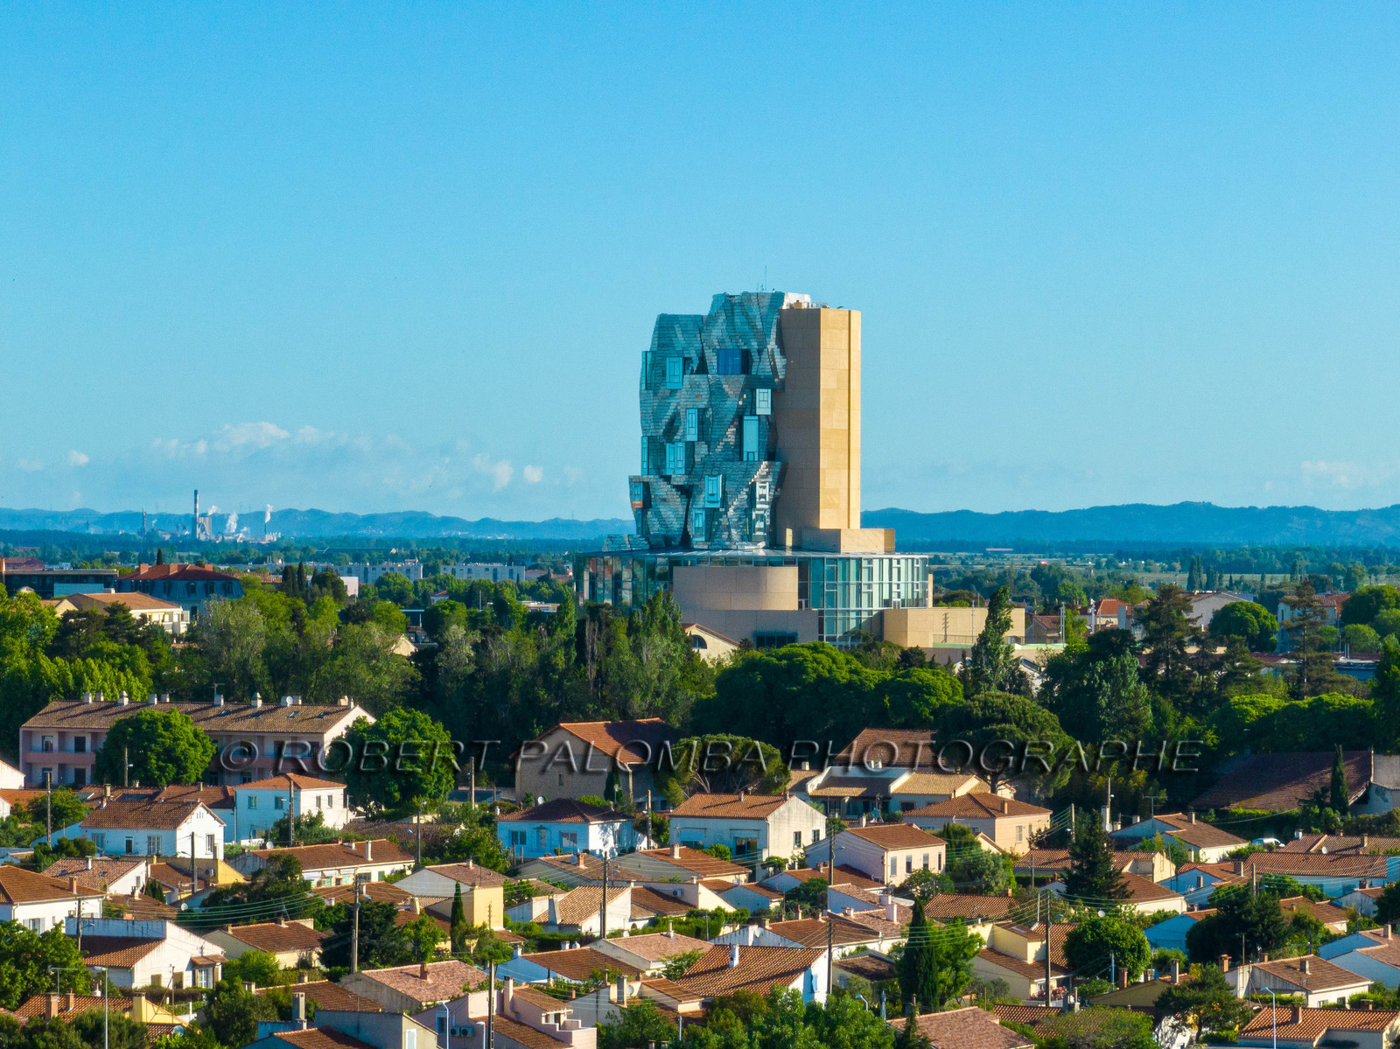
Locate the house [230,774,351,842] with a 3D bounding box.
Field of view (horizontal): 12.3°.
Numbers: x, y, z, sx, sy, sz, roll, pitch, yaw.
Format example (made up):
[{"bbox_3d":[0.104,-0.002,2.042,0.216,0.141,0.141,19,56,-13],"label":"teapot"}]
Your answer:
[{"bbox_3d":[-38.721,26.941,617.003,7.800,6.600,7.800,0,0,33],"label":"house"}]

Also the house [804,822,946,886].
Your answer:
[{"bbox_3d":[15.032,28.405,561.923,7.800,4.750,11.600,0,0,26],"label":"house"}]

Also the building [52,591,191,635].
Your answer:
[{"bbox_3d":[-77.320,13.250,871.930,11.600,8.000,16.500,0,0,25],"label":"building"}]

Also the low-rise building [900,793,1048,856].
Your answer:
[{"bbox_3d":[25.820,28.880,614.960,10.200,6.300,10.200,0,0,30],"label":"low-rise building"}]

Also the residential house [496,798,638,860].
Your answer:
[{"bbox_3d":[-12.494,28.101,604.623,9.400,5.400,10.400,0,0,23],"label":"residential house"}]

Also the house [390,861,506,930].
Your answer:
[{"bbox_3d":[-19.067,29.135,501.002,8.000,5.900,9.200,0,0,27],"label":"house"}]

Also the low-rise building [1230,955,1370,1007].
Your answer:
[{"bbox_3d":[37.630,30.125,419.002,8.000,4.200,9.700,0,0,24],"label":"low-rise building"}]

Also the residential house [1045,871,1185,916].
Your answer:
[{"bbox_3d":[29.485,28.541,485.609,8.400,4.400,12.800,0,0,27],"label":"residential house"}]

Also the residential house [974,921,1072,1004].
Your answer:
[{"bbox_3d":[20.260,29.330,428.350,6.500,5.700,6.400,0,0,28],"label":"residential house"}]

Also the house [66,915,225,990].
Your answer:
[{"bbox_3d":[-38.780,29.570,445.700,8.000,4.900,10.800,0,0,32],"label":"house"}]

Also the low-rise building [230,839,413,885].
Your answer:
[{"bbox_3d":[-32.231,29.281,552.002,6.500,4.200,20.000,0,0,30],"label":"low-rise building"}]

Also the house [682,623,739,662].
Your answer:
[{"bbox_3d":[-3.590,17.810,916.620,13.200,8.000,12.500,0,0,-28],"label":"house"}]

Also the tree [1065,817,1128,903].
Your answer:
[{"bbox_3d":[32.465,27.966,533.003,5.100,8.100,5.000,0,0,0],"label":"tree"}]

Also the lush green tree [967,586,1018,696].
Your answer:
[{"bbox_3d":[38.279,15.999,850.000,6.400,16.000,6.400,0,0,0],"label":"lush green tree"}]

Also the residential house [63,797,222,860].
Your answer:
[{"bbox_3d":[-51.880,28.980,620.420,10.800,5.200,8.700,0,0,29],"label":"residential house"}]

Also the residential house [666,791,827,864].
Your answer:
[{"bbox_3d":[4.550,28.260,598.980,10.400,7.000,9.900,0,0,33],"label":"residential house"}]

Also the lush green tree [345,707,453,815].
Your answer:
[{"bbox_3d":[-26.800,21.200,579.000,10.100,9.900,9.800,0,0,0],"label":"lush green tree"}]

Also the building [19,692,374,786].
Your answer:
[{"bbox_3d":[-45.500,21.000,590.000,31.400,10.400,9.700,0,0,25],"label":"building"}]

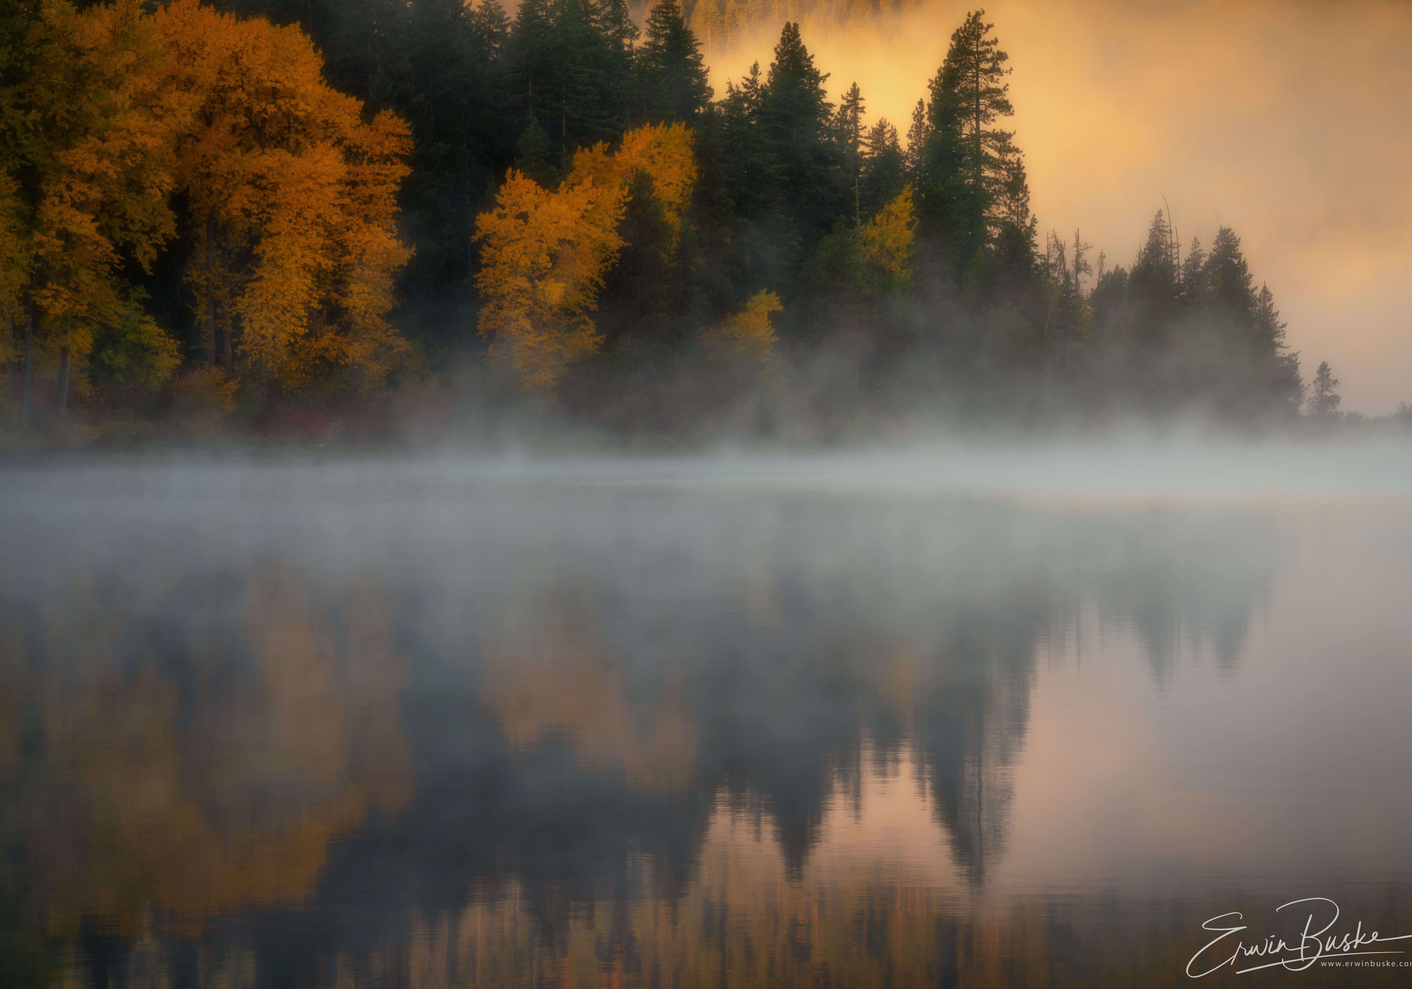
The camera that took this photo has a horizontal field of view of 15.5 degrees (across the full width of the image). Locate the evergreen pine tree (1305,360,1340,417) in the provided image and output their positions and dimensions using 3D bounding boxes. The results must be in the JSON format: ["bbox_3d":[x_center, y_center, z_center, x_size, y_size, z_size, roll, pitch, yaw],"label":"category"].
[{"bbox_3d":[41.631,-6.836,350.000,2.421,4.374,2.349,0,1,0],"label":"evergreen pine tree"}]

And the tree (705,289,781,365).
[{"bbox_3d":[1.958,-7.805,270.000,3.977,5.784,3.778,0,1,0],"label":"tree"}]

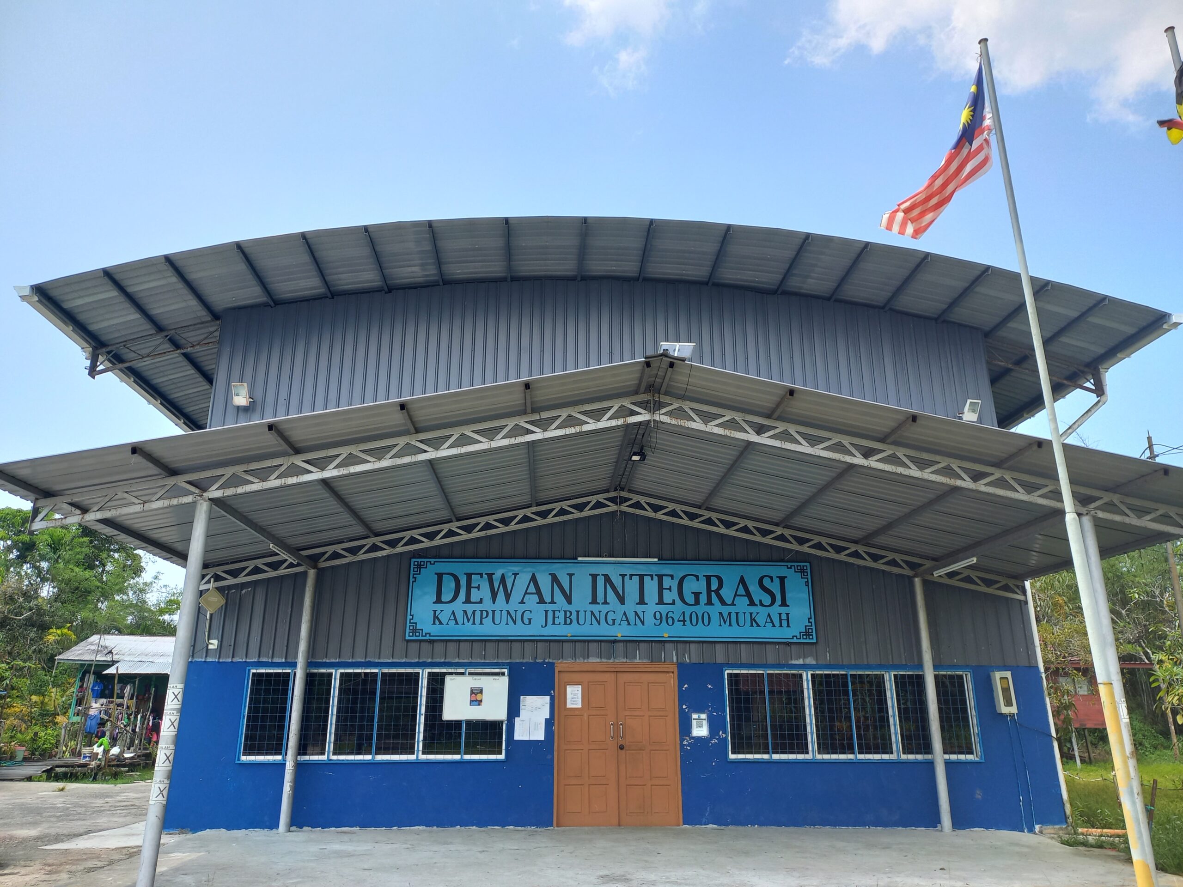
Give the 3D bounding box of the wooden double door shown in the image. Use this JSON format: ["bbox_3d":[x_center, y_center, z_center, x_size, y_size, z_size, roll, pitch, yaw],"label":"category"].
[{"bbox_3d":[0.367,4.193,11.969,1.748,2.169,0.110,1,-18,-2],"label":"wooden double door"}]

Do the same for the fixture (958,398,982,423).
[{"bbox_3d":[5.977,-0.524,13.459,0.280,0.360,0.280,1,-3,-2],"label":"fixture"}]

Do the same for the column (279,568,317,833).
[{"bbox_3d":[-4.027,3.444,11.751,0.145,3.464,0.145,1,-18,-2],"label":"column"}]

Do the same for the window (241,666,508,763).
[{"bbox_3d":[-3.021,3.792,11.967,3.684,1.278,0.110,1,-18,-2],"label":"window"}]

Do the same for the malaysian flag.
[{"bbox_3d":[3.560,-3.016,8.873,0.400,1.350,1.150,16,-24,-40],"label":"malaysian flag"}]

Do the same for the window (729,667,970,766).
[{"bbox_3d":[3.732,3.881,12.184,3.613,1.250,0.110,1,-18,-2],"label":"window"}]

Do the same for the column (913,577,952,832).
[{"bbox_3d":[4.801,3.591,12.024,0.145,3.408,0.145,1,-18,-2],"label":"column"}]

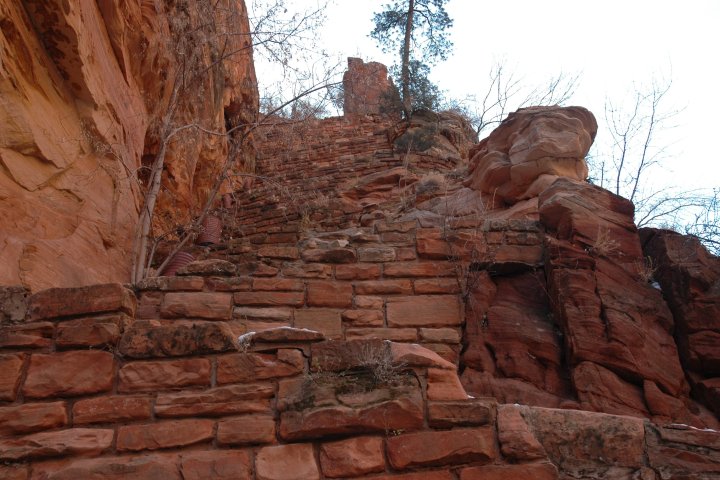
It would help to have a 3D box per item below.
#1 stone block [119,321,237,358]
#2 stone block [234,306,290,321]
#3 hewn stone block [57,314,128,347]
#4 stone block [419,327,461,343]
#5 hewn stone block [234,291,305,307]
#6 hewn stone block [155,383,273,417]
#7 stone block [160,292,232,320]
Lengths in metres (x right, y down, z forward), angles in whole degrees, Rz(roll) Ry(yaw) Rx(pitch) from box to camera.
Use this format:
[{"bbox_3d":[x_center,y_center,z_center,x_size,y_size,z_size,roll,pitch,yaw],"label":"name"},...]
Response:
[{"bbox_3d":[-1.026,0.614,4.711,0.675,0.202,0.320,-4,-18,4],"label":"stone block"},{"bbox_3d":[-0.832,0.676,7.017,0.500,0.119,0.260,0,-18,0],"label":"stone block"},{"bbox_3d":[-1.592,0.586,4.893,0.426,0.165,0.250,-6,-19,6],"label":"hewn stone block"},{"bbox_3d":[0.682,0.848,6.936,0.349,0.129,0.250,0,-18,0],"label":"stone block"},{"bbox_3d":[-0.851,0.590,7.570,0.647,0.139,0.280,1,-19,-4],"label":"hewn stone block"},{"bbox_3d":[-0.811,0.956,4.675,0.697,0.158,0.280,-6,-19,6],"label":"hewn stone block"},{"bbox_3d":[-1.412,0.619,7.053,0.619,0.239,0.280,0,-18,0],"label":"stone block"}]

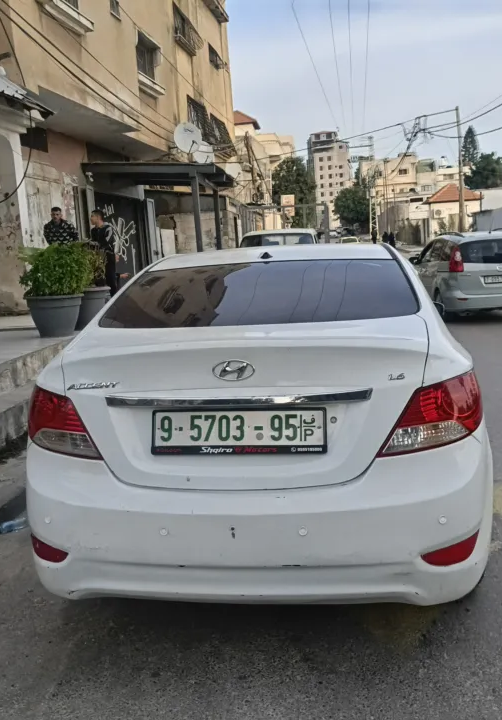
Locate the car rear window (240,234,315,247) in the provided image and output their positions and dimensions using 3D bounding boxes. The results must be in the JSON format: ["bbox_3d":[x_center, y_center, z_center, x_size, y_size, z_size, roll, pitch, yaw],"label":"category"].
[{"bbox_3d":[0.504,-2.062,12.200,1.400,0.500,0.150,-2,8,8],"label":"car rear window"}]

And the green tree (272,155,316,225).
[{"bbox_3d":[3.320,-12.773,52.000,3.500,6.400,3.500,-4,8,0],"label":"green tree"}]

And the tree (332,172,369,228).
[{"bbox_3d":[12.200,-19.050,80.000,4.400,7.200,4.400,-4,8,0],"label":"tree"}]

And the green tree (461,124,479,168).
[{"bbox_3d":[28.159,-23.561,85.000,2.700,12.500,2.700,-4,8,0],"label":"green tree"}]

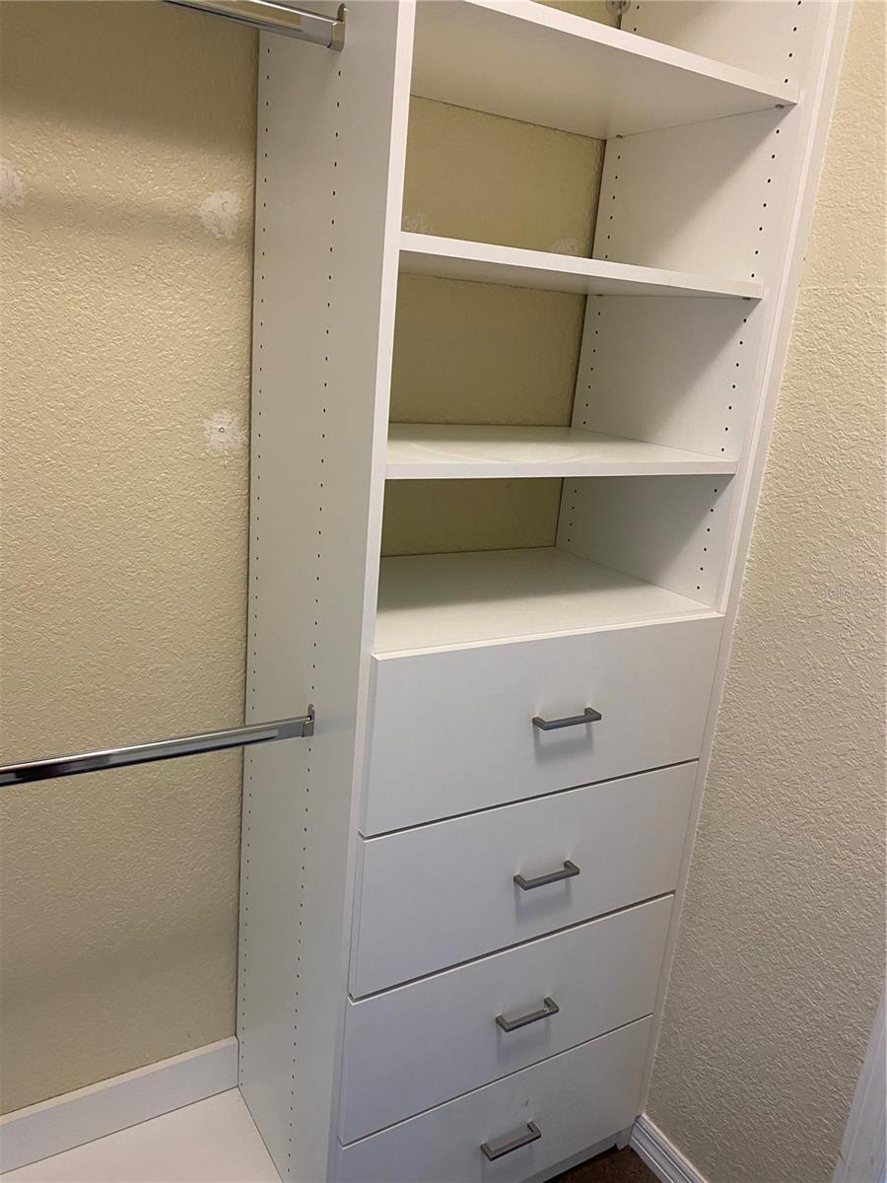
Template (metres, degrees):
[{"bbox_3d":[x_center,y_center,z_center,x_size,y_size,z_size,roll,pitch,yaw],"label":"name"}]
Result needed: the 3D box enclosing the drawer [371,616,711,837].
[{"bbox_3d":[0.080,0.130,1.436,0.624,0.251,0.390,-5,19,-31],"label":"drawer"}]

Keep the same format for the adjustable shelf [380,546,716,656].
[{"bbox_3d":[0.067,0.003,1.430,0.606,0.019,0.399,-5,19,-31],"label":"adjustable shelf"}]

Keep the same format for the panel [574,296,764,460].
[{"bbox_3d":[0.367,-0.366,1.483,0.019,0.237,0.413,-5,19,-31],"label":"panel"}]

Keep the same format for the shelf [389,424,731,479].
[{"bbox_3d":[0.086,-0.221,1.364,0.606,0.019,0.399,-5,19,-31],"label":"shelf"}]

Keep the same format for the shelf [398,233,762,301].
[{"bbox_3d":[0.107,-0.465,1.292,0.606,0.019,0.399,-5,19,-31],"label":"shelf"}]

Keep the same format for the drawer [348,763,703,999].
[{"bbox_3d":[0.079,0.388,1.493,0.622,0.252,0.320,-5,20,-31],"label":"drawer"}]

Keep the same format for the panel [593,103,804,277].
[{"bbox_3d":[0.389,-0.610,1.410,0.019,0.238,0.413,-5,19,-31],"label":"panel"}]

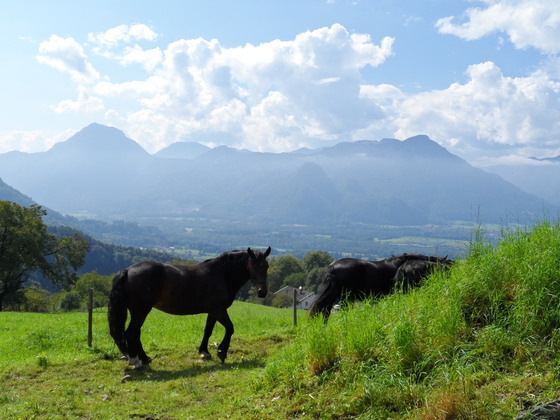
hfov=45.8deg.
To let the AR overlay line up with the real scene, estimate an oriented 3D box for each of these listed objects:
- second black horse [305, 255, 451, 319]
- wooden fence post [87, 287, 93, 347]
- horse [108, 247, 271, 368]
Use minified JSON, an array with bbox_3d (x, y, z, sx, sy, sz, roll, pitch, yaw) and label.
[{"bbox_3d":[1.840,1.580,12.200,2.700,1.620,0.650,0,1,-15],"label":"second black horse"},{"bbox_3d":[-3.500,1.977,12.200,0.090,1.070,0.090,0,1,0],"label":"wooden fence post"},{"bbox_3d":[-1.350,1.435,9.950,2.380,1.740,0.650,0,1,-16],"label":"horse"}]

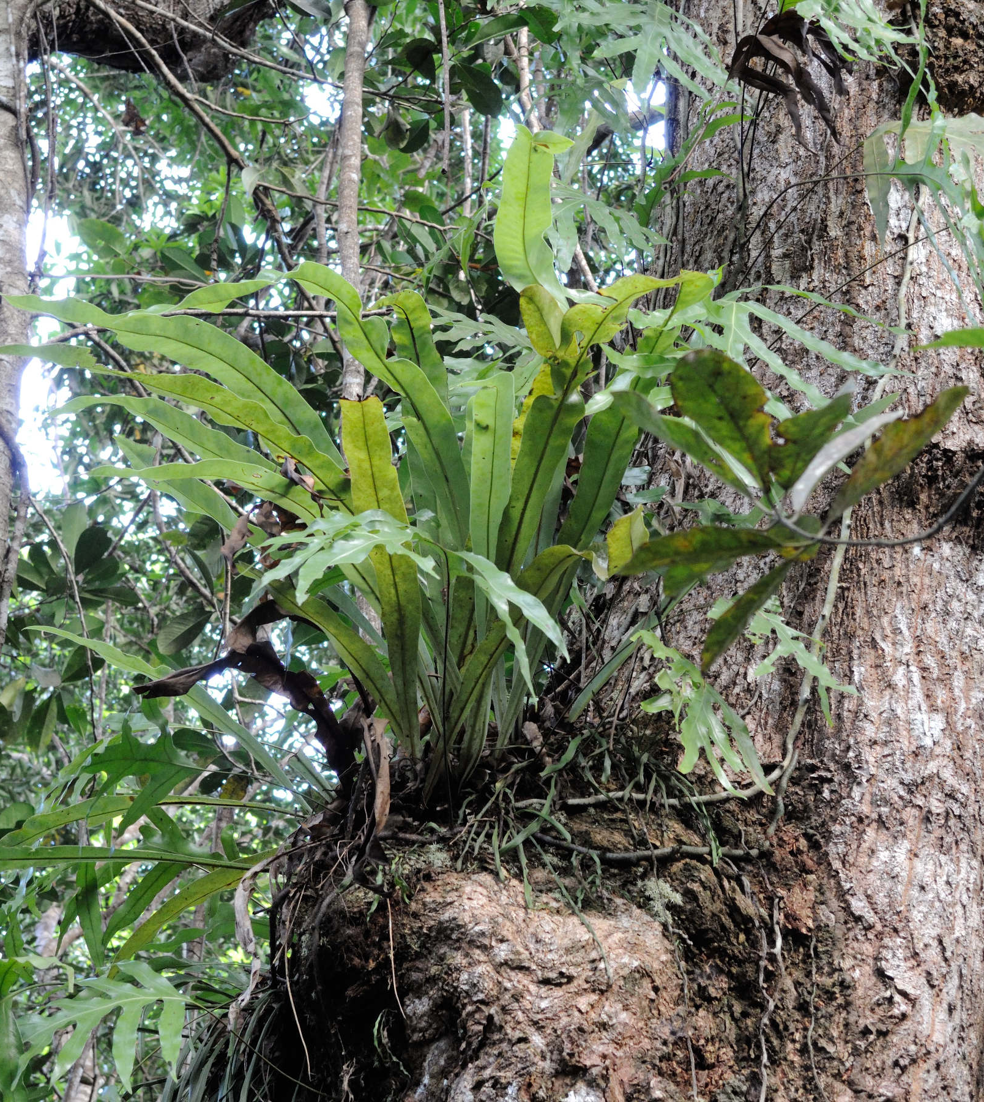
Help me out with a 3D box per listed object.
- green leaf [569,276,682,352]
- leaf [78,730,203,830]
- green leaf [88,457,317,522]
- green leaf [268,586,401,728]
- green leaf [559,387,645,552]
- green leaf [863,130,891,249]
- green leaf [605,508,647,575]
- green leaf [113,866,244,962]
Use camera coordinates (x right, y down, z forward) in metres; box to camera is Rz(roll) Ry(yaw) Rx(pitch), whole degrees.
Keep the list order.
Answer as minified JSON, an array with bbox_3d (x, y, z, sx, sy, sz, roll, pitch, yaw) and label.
[{"bbox_3d":[0.194,-0.347,4.100,0.193,0.076,0.070,-36,11,6],"label":"green leaf"},{"bbox_3d":[-0.527,0.343,4.200,0.193,0.146,0.070,6,6,-8],"label":"leaf"},{"bbox_3d":[-0.434,-0.093,4.200,0.354,0.052,0.080,10,11,-6],"label":"green leaf"},{"bbox_3d":[-0.234,0.156,4.150,0.048,0.276,0.060,-41,0,4],"label":"green leaf"},{"bbox_3d":[0.162,-0.125,4.150,0.068,0.259,0.060,23,-6,-3],"label":"green leaf"},{"bbox_3d":[0.578,-0.545,4.200,0.038,0.179,0.030,-5,0,9],"label":"green leaf"},{"bbox_3d":[0.193,-0.013,4.050,0.056,0.100,0.040,11,-8,0],"label":"green leaf"},{"bbox_3d":[-0.471,0.545,4.200,0.244,0.041,0.060,-38,7,-11],"label":"green leaf"}]

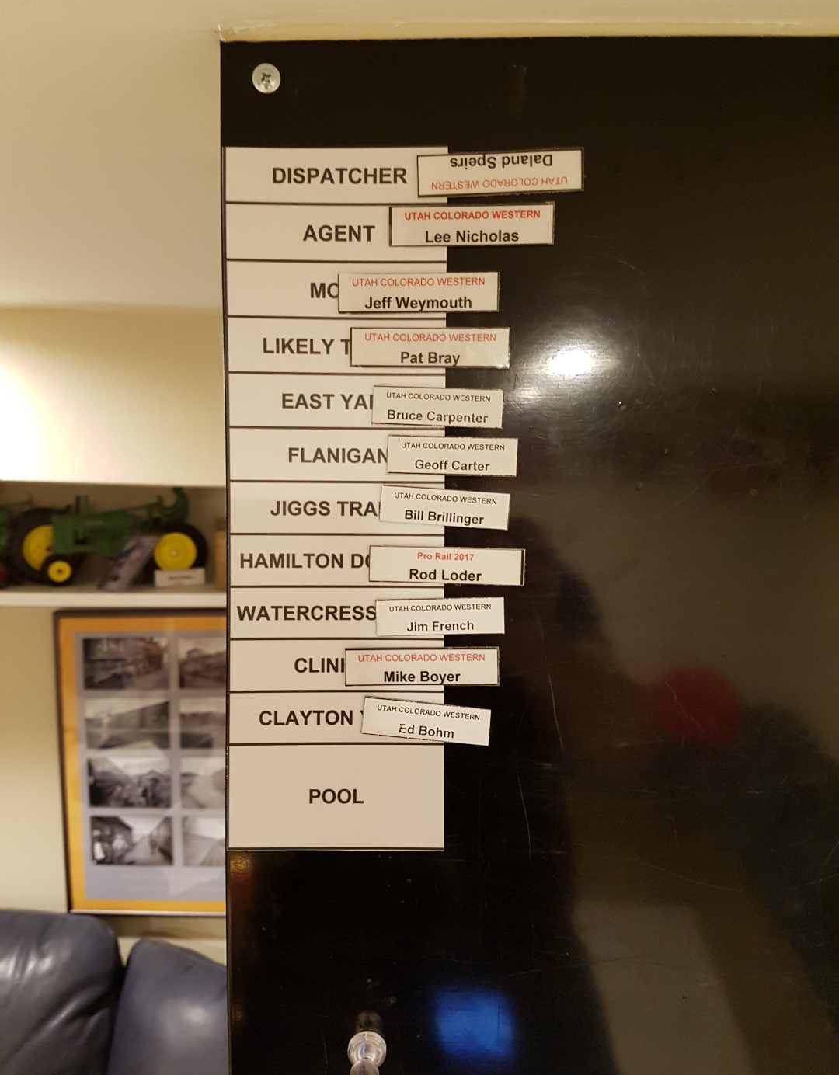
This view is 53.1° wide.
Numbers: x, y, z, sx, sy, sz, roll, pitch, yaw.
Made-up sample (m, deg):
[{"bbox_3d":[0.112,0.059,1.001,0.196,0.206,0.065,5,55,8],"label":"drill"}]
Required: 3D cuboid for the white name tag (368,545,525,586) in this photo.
[{"bbox_3d":[0.011,0.011,0.324,0.059,0.014,0.003,1,3,0],"label":"white name tag"}]

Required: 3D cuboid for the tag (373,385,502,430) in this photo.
[{"bbox_3d":[0.007,-0.050,0.321,0.049,0.014,0.003,2,3,0],"label":"tag"}]

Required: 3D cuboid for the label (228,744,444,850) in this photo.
[{"bbox_3d":[-0.033,0.104,0.337,0.086,0.043,0.001,0,3,0],"label":"label"}]

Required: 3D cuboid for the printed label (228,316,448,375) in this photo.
[{"bbox_3d":[-0.032,-0.073,0.320,0.081,0.020,0.002,0,3,0],"label":"printed label"}]

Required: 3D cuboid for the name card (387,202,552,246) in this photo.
[{"bbox_3d":[0.020,-0.118,0.317,0.060,0.015,0.003,-1,3,0],"label":"name card"}]

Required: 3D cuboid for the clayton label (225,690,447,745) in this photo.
[{"bbox_3d":[-0.033,0.072,0.335,0.085,0.021,0.001,0,3,0],"label":"clayton label"}]

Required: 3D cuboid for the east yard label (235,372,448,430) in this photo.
[{"bbox_3d":[-0.032,-0.053,0.327,0.084,0.021,0.001,0,3,0],"label":"east yard label"}]

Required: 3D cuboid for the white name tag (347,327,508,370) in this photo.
[{"bbox_3d":[0.004,-0.073,0.326,0.062,0.015,0.001,0,3,0],"label":"white name tag"}]

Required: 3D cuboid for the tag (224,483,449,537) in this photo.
[{"bbox_3d":[-0.032,-0.011,0.323,0.082,0.020,0.002,0,3,0],"label":"tag"}]

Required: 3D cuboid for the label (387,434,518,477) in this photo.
[{"bbox_3d":[0.013,-0.031,0.322,0.049,0.014,0.003,2,3,0],"label":"label"}]

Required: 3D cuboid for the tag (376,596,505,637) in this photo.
[{"bbox_3d":[0.008,0.031,0.332,0.051,0.015,0.001,-1,3,0],"label":"tag"}]

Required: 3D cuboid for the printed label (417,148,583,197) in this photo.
[{"bbox_3d":[0.031,-0.137,0.316,0.060,0.015,0.003,-2,3,0],"label":"printed label"}]

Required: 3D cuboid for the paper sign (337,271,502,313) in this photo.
[{"bbox_3d":[0.000,-0.094,0.324,0.062,0.015,0.001,-1,3,0],"label":"paper sign"}]

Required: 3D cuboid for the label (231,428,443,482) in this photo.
[{"bbox_3d":[-0.032,-0.032,0.322,0.081,0.020,0.002,0,3,0],"label":"label"}]

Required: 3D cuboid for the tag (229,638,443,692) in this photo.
[{"bbox_3d":[-0.033,0.051,0.334,0.085,0.021,0.001,0,3,0],"label":"tag"}]

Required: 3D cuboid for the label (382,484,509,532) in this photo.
[{"bbox_3d":[0.010,-0.012,0.329,0.051,0.014,0.001,4,3,0],"label":"label"}]

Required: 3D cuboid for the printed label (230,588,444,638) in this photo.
[{"bbox_3d":[-0.032,0.030,0.332,0.085,0.021,0.001,0,3,0],"label":"printed label"}]

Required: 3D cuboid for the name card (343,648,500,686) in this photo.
[{"bbox_3d":[0.001,0.051,0.333,0.061,0.015,0.001,0,3,0],"label":"name card"}]

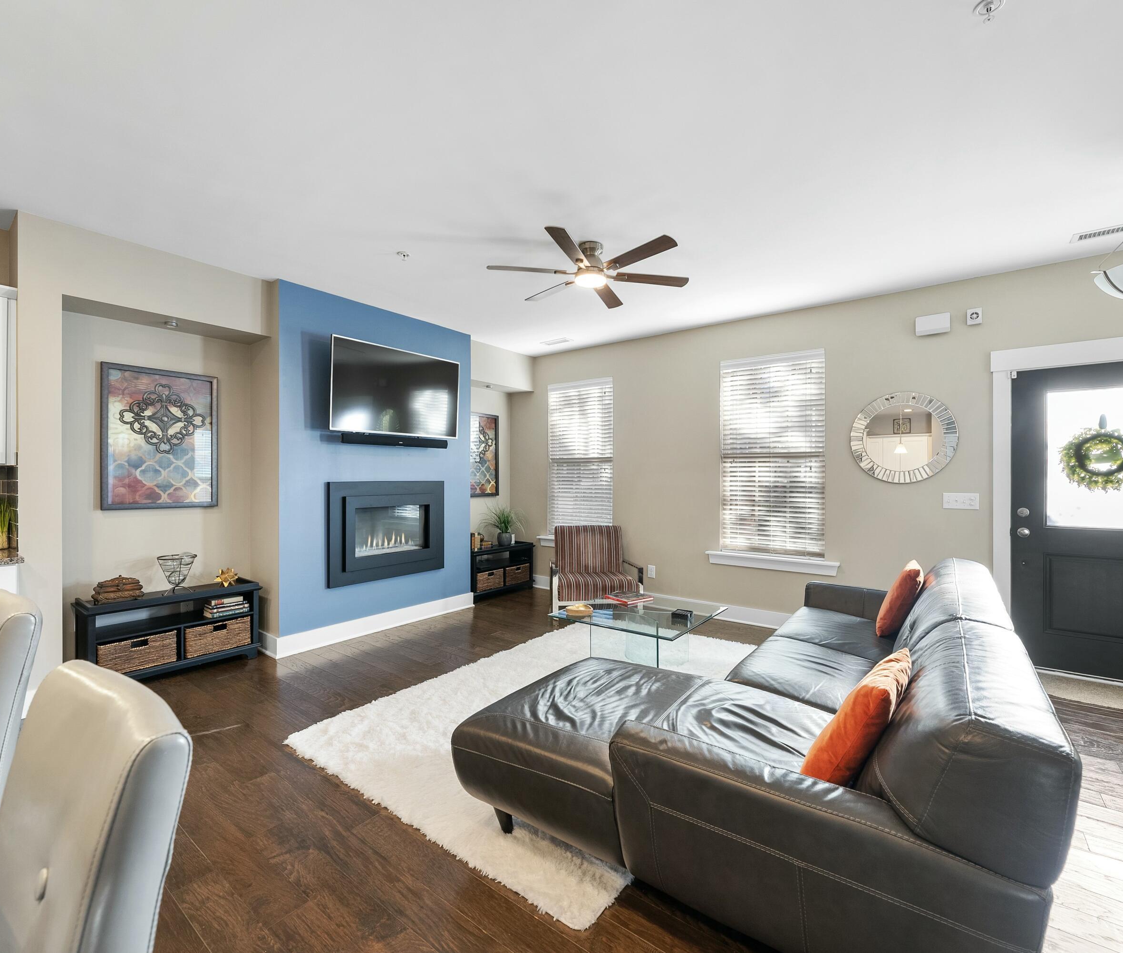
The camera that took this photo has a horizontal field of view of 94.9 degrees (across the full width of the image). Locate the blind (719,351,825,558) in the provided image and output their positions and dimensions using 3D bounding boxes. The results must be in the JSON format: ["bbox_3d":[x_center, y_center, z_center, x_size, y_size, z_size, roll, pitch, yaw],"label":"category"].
[{"bbox_3d":[1.863,-0.186,4.605,0.892,1.782,0.060,0,0,38],"label":"blind"}]

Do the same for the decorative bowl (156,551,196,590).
[{"bbox_3d":[-2.707,0.690,3.631,0.235,0.290,0.235,0,0,38],"label":"decorative bowl"}]

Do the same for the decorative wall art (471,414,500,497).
[{"bbox_3d":[-0.954,-0.250,5.960,0.035,0.954,0.660,0,0,38],"label":"decorative wall art"}]

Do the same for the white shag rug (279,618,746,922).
[{"bbox_3d":[0.202,1.300,3.114,1.780,0.040,2.800,0,0,38],"label":"white shag rug"}]

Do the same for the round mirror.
[{"bbox_3d":[2.580,-0.291,3.907,0.690,0.690,0.030,0,0,38],"label":"round mirror"}]

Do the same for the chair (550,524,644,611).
[{"bbox_3d":[0.312,0.915,5.160,0.810,0.810,0.680,0,0,-12],"label":"chair"}]

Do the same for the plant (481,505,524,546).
[{"bbox_3d":[-0.658,0.590,6.029,0.500,0.510,0.500,0,0,0],"label":"plant"}]

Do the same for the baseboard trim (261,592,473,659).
[{"bbox_3d":[-1.463,1.235,4.465,0.030,0.143,1.880,0,0,38],"label":"baseboard trim"}]

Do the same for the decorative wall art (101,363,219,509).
[{"bbox_3d":[-2.773,-0.259,3.597,0.035,0.958,0.664,0,0,38],"label":"decorative wall art"}]

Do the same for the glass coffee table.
[{"bbox_3d":[0.549,1.125,3.565,0.900,0.390,0.900,0,0,38],"label":"glass coffee table"}]

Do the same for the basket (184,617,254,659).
[{"bbox_3d":[-2.528,1.120,3.708,0.350,0.200,0.405,0,0,38],"label":"basket"}]

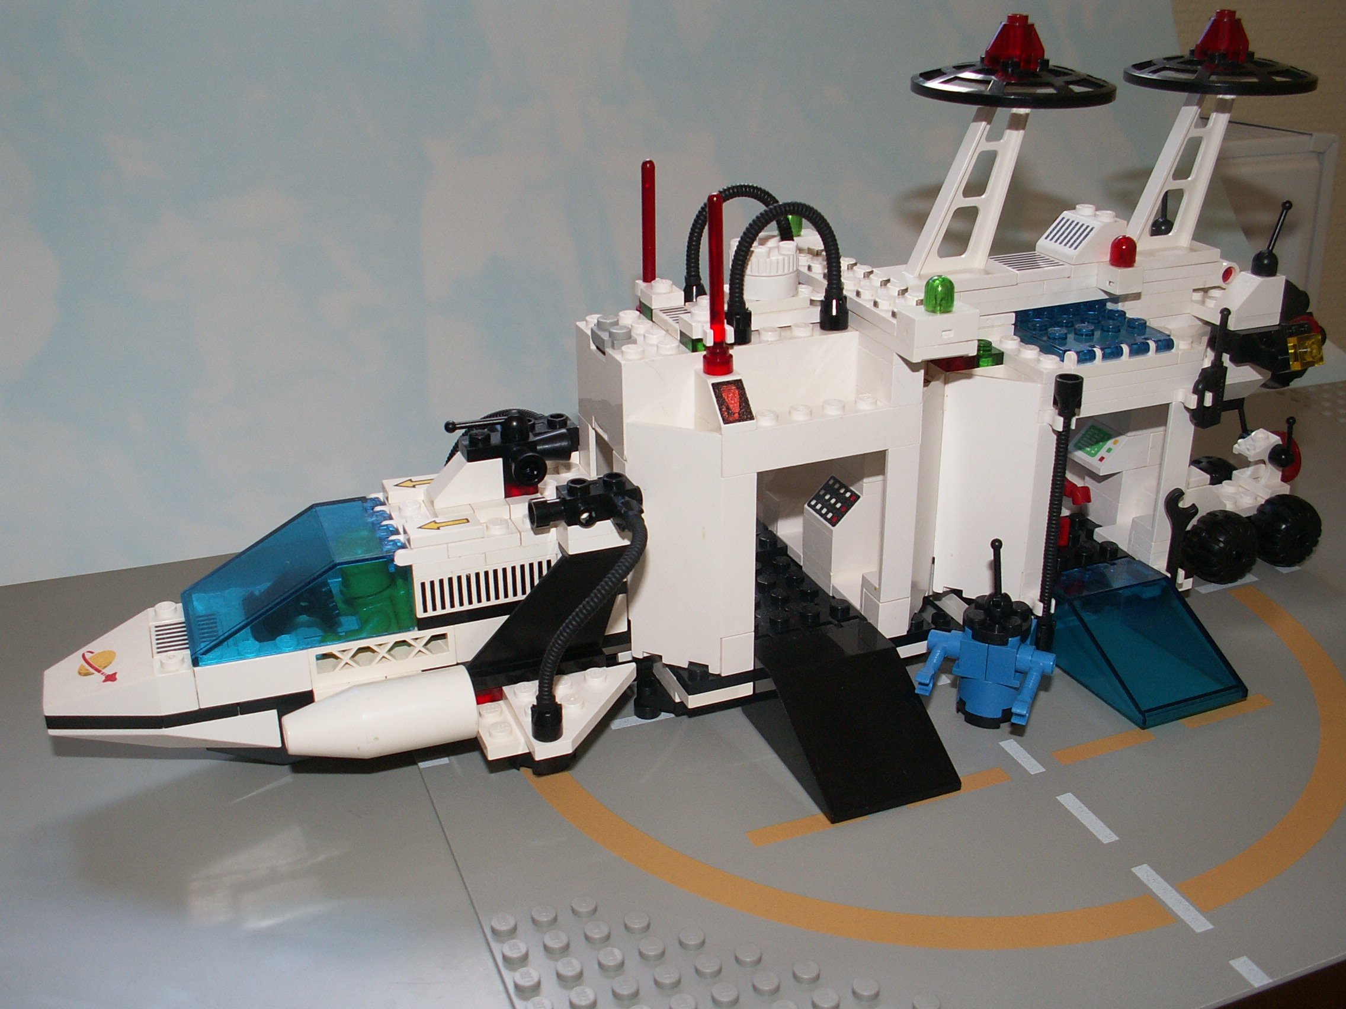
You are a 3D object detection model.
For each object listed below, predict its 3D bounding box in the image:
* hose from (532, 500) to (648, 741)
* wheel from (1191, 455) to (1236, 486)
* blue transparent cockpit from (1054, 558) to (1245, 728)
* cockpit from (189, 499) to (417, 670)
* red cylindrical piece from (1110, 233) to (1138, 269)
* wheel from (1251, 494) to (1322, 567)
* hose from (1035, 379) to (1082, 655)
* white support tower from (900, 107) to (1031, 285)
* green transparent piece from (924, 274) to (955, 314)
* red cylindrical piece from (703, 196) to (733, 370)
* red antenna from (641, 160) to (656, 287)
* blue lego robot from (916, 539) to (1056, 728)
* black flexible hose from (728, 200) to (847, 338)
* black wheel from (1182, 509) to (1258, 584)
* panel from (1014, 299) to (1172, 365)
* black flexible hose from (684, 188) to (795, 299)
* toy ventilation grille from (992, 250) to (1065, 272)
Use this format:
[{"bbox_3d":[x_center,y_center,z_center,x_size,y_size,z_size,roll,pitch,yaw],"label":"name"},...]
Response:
[{"bbox_3d":[-0.018,0.024,0.289,0.032,0.044,0.023,-10,26,-18],"label":"hose"},{"bbox_3d":[0.165,-0.005,0.421,0.021,0.021,0.012,-10,25,-20],"label":"wheel"},{"bbox_3d":[0.117,0.033,0.340,0.032,0.019,0.048,-10,25,-20],"label":"blue transparent cockpit"},{"bbox_3d":[-0.084,0.016,0.299,0.048,0.019,0.032,-10,25,-20],"label":"cockpit"},{"bbox_3d":[0.105,-0.059,0.317,0.007,0.007,0.007,-10,25,-20],"label":"red cylindrical piece"},{"bbox_3d":[0.176,0.008,0.390,0.021,0.021,0.015,-10,26,-18],"label":"wheel"},{"bbox_3d":[0.091,0.004,0.325,0.007,0.074,0.007,-10,26,-18],"label":"hose"},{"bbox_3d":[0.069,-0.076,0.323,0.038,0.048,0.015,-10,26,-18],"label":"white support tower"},{"bbox_3d":[0.058,-0.045,0.293,0.007,0.007,0.007,0,24,0],"label":"green transparent piece"},{"bbox_3d":[0.010,-0.046,0.288,0.007,0.039,0.007,-1,24,0],"label":"red cylindrical piece"},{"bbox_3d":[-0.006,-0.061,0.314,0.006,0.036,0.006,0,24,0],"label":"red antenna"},{"bbox_3d":[0.074,0.030,0.313,0.030,0.046,0.022,10,27,24],"label":"blue lego robot"},{"bbox_3d":[0.025,-0.051,0.294,0.030,0.029,0.007,-10,25,-20],"label":"black flexible hose"},{"bbox_3d":[0.153,0.012,0.380,0.021,0.021,0.015,-10,26,-18],"label":"black wheel"},{"bbox_3d":[0.102,-0.042,0.334,0.032,0.005,0.031,-10,26,-18],"label":"panel"},{"bbox_3d":[0.016,-0.059,0.315,0.030,0.029,0.007,-10,25,-20],"label":"black flexible hose"},{"bbox_3d":[0.086,-0.058,0.333,0.016,0.003,0.016,-10,25,-20],"label":"toy ventilation grille"}]

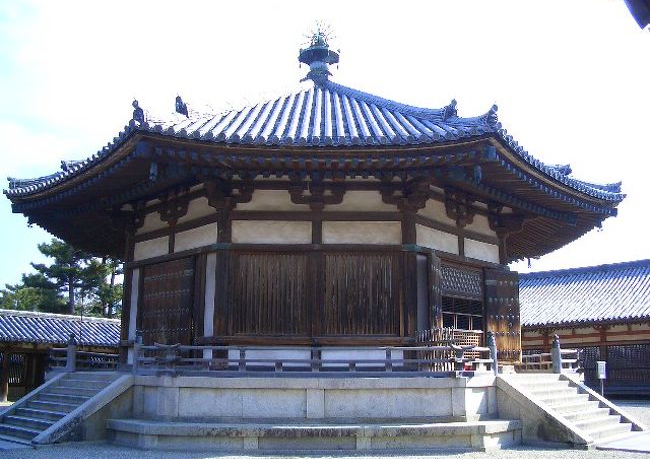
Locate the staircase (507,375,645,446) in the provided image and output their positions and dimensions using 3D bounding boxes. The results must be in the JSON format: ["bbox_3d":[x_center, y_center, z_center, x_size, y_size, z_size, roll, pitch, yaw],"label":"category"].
[{"bbox_3d":[5.908,4.217,15.556,2.106,1.400,3.400,-11,-16,43],"label":"staircase"}]

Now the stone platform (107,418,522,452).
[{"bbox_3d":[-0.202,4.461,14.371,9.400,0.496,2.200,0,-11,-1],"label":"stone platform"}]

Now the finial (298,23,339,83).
[{"bbox_3d":[-0.218,-6.421,23.894,1.420,2.372,1.420,0,-11,-1],"label":"finial"}]

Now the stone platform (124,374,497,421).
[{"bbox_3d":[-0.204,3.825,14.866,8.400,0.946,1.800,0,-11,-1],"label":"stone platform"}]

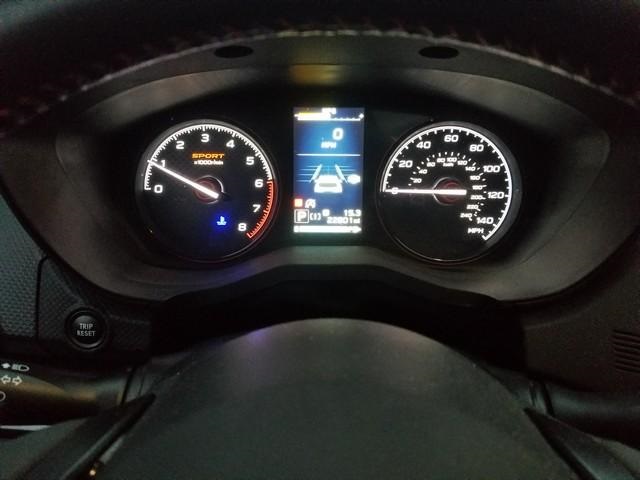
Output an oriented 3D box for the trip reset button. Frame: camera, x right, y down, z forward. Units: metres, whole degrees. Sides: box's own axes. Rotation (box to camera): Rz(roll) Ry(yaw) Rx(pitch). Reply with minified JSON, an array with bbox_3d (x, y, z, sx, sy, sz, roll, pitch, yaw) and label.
[{"bbox_3d":[-0.139,0.053,0.287,0.024,0.024,0.009,0,-5,-3],"label":"trip reset button"}]

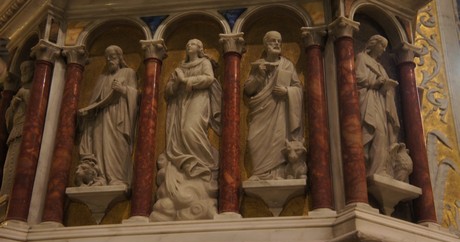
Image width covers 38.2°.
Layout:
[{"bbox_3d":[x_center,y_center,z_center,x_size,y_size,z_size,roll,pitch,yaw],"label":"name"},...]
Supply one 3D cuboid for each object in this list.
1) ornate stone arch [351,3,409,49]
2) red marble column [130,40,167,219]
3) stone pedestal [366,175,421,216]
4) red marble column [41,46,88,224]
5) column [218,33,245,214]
[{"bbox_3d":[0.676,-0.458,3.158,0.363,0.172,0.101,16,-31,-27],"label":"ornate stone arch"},{"bbox_3d":[-0.323,0.029,2.612,0.102,0.772,0.102,-4,-28,8],"label":"red marble column"},{"bbox_3d":[0.565,0.297,2.369,0.231,0.135,0.124,17,-32,-27],"label":"stone pedestal"},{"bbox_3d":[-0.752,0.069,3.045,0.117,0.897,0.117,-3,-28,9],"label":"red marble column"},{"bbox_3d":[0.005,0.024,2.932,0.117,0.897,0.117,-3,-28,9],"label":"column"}]

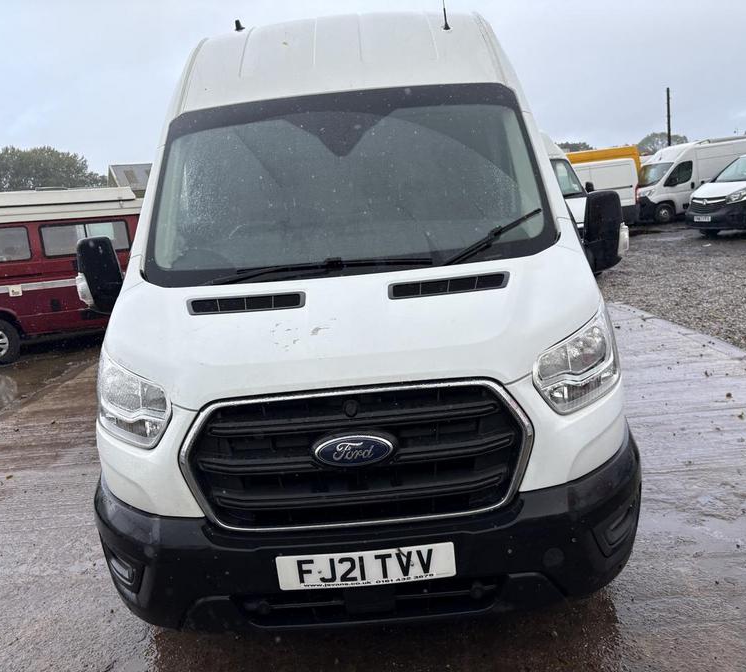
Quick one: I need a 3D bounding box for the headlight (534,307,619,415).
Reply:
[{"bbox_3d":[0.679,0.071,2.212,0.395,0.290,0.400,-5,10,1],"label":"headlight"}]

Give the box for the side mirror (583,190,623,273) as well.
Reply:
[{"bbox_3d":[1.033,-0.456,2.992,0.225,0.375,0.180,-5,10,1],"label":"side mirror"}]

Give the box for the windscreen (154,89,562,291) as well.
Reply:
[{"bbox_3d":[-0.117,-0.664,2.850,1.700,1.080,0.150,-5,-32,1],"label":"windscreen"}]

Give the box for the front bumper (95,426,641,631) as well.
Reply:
[{"bbox_3d":[-0.017,0.667,2.250,2.000,0.450,0.570,-5,10,1],"label":"front bumper"}]

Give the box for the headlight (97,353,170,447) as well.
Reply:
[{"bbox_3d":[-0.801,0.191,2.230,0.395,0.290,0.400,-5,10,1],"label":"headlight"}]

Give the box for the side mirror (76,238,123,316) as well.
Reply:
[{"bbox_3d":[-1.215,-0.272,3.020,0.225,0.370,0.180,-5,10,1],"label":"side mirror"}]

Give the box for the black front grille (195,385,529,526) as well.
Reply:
[{"bbox_3d":[-0.047,0.341,1.994,1.080,0.415,0.140,-5,10,1],"label":"black front grille"}]

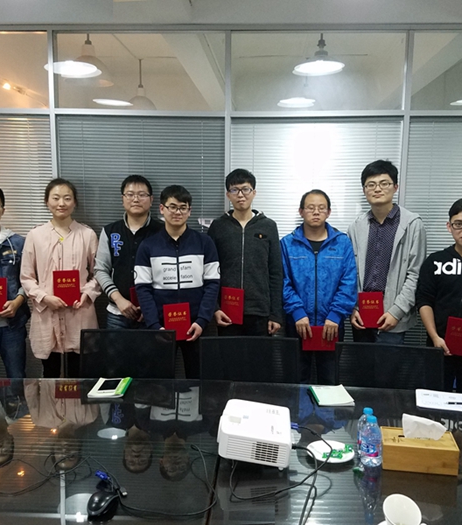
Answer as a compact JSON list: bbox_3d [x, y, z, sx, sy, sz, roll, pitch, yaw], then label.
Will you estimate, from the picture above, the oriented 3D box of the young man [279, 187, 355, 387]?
[{"bbox_3d":[0.493,0.388,3.124,0.470,1.633,0.330,1,8,6],"label":"young man"}]

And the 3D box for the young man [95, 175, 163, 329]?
[{"bbox_3d":[-0.583,0.328,3.218,0.480,1.704,0.330,-1,8,-8],"label":"young man"}]

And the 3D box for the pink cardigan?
[{"bbox_3d":[-1.005,0.162,3.144,0.470,0.810,0.290,-1,8,-8],"label":"pink cardigan"}]

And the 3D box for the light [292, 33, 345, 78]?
[{"bbox_3d":[0.660,-1.537,3.924,0.400,0.270,0.400,1,8,0],"label":"light"}]

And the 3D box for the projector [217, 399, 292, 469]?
[{"bbox_3d":[0.085,0.574,1.783,0.228,0.090,0.280,8,8,3],"label":"projector"}]

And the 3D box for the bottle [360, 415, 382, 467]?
[{"bbox_3d":[0.459,0.574,1.698,0.067,0.162,0.067,1,8,0],"label":"bottle"}]

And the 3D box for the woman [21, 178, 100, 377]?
[{"bbox_3d":[-0.996,0.339,3.200,0.470,1.679,0.330,-1,8,-8],"label":"woman"}]

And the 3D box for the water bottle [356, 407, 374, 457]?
[{"bbox_3d":[0.455,0.566,1.759,0.067,0.162,0.067,1,8,0],"label":"water bottle"}]

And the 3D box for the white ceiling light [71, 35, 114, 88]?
[{"bbox_3d":[-1.050,-1.510,3.930,0.390,0.310,0.390,1,8,0],"label":"white ceiling light"}]

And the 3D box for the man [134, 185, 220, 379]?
[{"bbox_3d":[-0.312,0.384,3.043,0.500,1.647,0.340,0,8,-6],"label":"man"}]

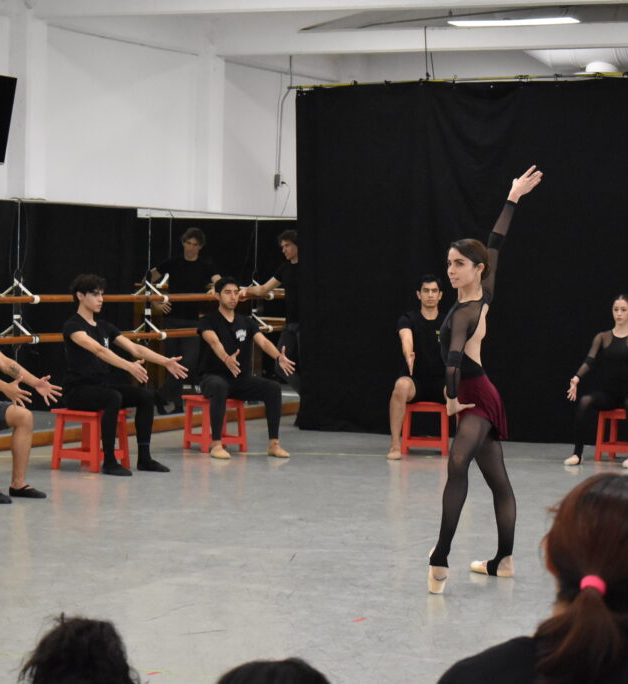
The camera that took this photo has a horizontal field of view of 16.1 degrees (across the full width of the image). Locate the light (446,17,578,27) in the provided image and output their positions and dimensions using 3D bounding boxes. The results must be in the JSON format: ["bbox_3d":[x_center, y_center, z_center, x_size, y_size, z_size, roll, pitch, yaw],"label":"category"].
[{"bbox_3d":[1.730,-2.777,19.200,1.180,0.070,0.280,2,2,24],"label":"light"}]

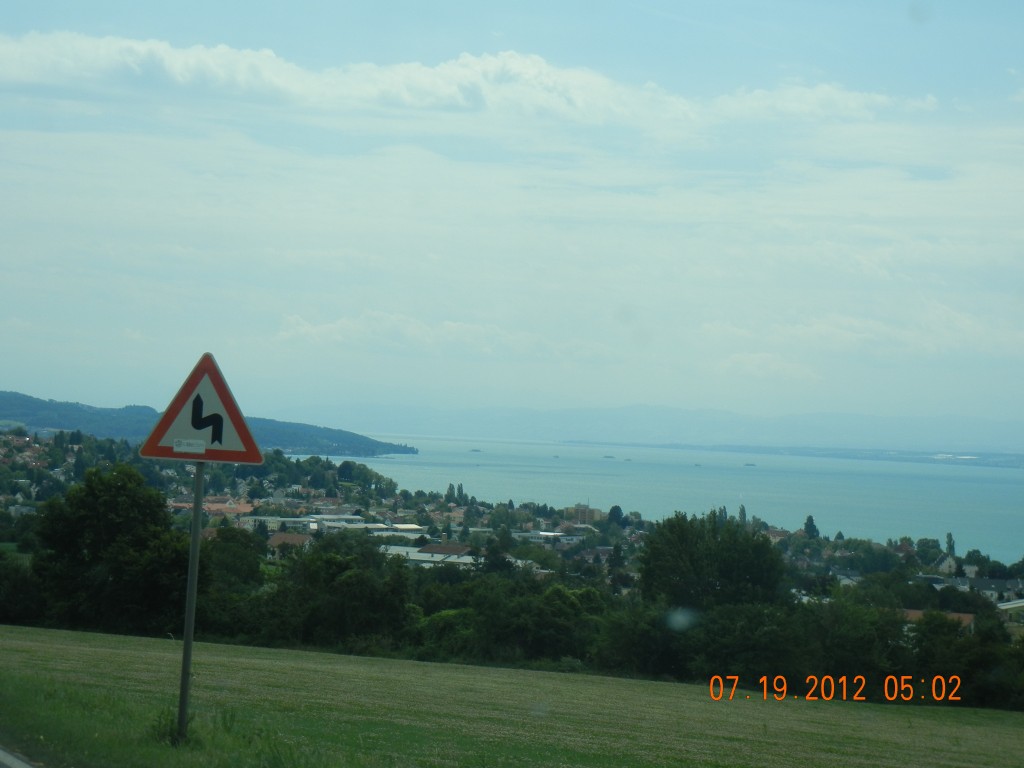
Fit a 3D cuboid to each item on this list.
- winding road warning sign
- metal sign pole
[{"bbox_3d":[-2.210,0.166,18.960,0.900,0.790,0.030,4,-1,-7],"label":"winding road warning sign"},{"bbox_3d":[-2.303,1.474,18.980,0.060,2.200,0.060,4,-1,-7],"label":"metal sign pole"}]

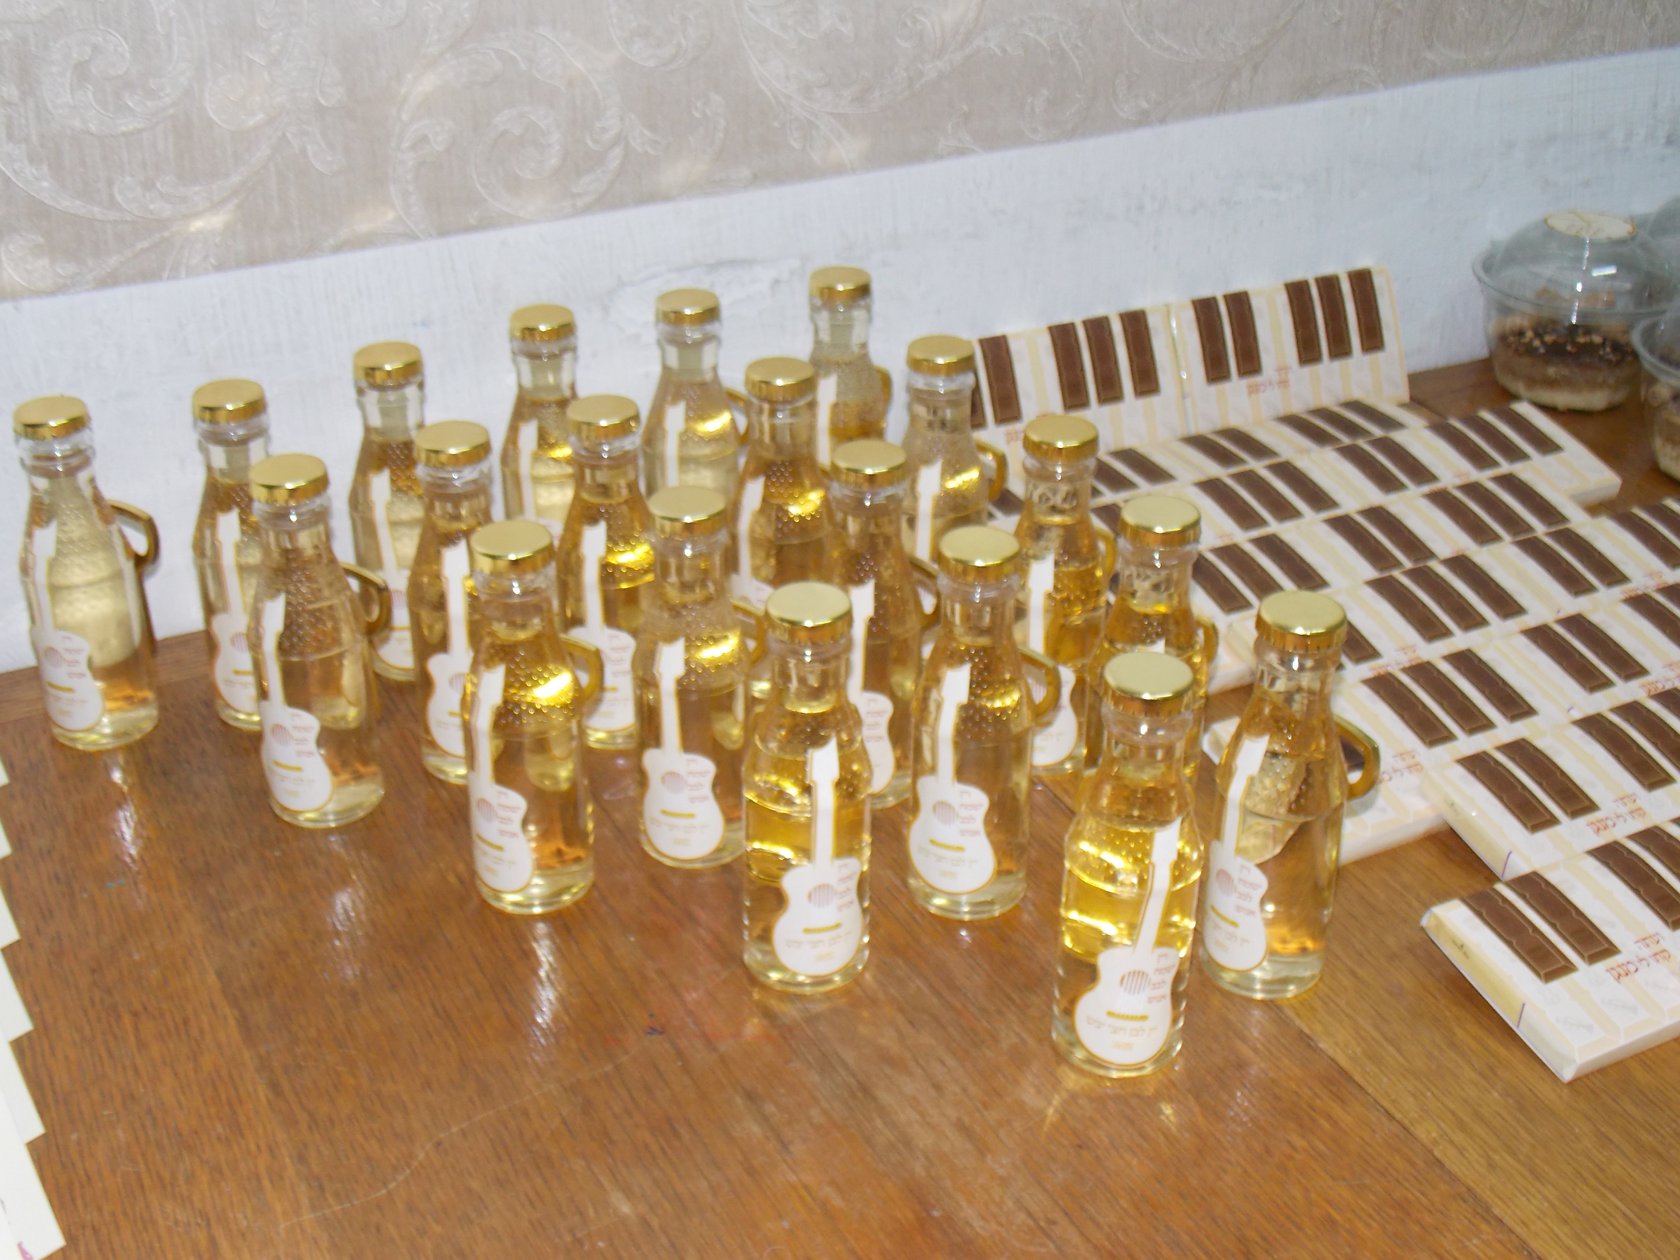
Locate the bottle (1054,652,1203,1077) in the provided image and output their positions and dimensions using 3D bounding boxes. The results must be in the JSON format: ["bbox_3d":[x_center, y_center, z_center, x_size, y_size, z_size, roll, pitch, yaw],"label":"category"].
[{"bbox_3d":[0.092,0.071,0.635,0.044,0.141,0.059,-1,29,-3],"label":"bottle"}]

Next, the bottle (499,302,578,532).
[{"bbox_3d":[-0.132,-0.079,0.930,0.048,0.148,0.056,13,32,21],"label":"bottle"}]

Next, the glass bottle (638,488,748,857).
[{"bbox_3d":[-0.052,0.014,0.734,0.044,0.141,0.059,10,30,17],"label":"glass bottle"}]

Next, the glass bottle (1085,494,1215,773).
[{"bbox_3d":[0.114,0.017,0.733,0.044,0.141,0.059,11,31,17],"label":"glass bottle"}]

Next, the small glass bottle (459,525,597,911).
[{"bbox_3d":[-0.107,0.028,0.707,0.044,0.141,0.059,19,34,30],"label":"small glass bottle"}]

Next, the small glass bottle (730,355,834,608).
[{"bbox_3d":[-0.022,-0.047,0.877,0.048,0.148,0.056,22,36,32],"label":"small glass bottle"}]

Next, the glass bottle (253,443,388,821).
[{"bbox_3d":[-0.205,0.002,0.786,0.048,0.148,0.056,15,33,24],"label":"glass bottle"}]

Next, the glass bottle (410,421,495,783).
[{"bbox_3d":[-0.144,-0.014,0.781,0.044,0.141,0.059,6,29,9],"label":"glass bottle"}]

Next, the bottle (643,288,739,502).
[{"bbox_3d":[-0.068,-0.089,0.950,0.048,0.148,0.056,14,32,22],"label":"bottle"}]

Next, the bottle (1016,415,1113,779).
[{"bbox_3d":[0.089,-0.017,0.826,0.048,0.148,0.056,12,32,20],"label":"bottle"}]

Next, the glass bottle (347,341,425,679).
[{"bbox_3d":[-0.184,-0.054,0.852,0.044,0.141,0.059,5,29,7],"label":"glass bottle"}]

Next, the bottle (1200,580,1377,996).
[{"bbox_3d":[0.152,0.053,0.668,0.059,0.141,0.044,-19,35,-31],"label":"bottle"}]

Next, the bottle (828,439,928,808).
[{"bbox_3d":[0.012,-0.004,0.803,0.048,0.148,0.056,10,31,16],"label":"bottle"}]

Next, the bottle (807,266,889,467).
[{"bbox_3d":[0.003,-0.101,0.942,0.044,0.141,0.059,14,32,22],"label":"bottle"}]

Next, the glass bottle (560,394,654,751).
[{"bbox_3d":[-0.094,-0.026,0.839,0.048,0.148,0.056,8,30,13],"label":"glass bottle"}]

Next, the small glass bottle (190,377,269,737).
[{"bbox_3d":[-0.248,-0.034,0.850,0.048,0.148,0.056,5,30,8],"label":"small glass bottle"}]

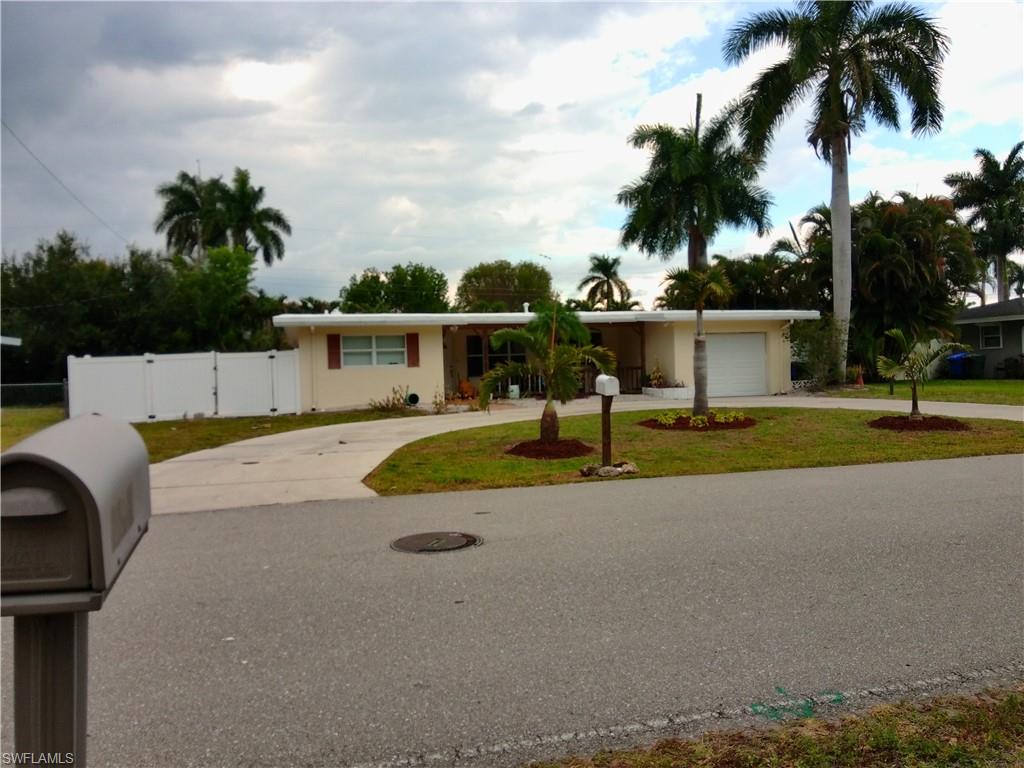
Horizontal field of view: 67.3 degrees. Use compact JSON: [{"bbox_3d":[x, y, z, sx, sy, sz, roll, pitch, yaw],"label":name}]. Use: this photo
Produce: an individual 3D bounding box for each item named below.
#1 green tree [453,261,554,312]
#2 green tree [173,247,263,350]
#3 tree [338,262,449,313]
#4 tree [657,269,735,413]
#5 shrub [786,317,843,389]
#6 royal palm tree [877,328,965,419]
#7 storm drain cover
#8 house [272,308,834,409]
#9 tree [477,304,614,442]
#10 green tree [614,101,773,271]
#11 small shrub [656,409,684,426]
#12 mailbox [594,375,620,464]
[{"bbox_3d":[-0.482,-3.968,48.906,6.244,7.738,6.244,-1,2,0],"label":"green tree"},{"bbox_3d":[-12.230,-2.477,31.933,3.661,6.431,3.661,-1,2,0],"label":"green tree"},{"bbox_3d":[-6.522,-3.195,41.938,5.900,6.900,5.500,-2,2,-15],"label":"tree"},{"bbox_3d":[3.909,-0.901,16.384,1.663,3.191,1.663,-1,2,0],"label":"tree"},{"bbox_3d":[10.856,-1.130,27.600,1.900,2.500,1.900,-2,2,-15],"label":"shrub"},{"bbox_3d":[8.286,-0.193,15.600,1.750,1.800,1.700,-2,2,-15],"label":"royal palm tree"},{"bbox_3d":[-0.623,1.306,6.270,0.717,0.030,0.717,-1,2,0],"label":"storm drain cover"},{"bbox_3d":[0.664,-0.972,29.259,17.765,2.884,10.500,-2,2,-13],"label":"house"},{"bbox_3d":[0.539,-0.200,12.000,2.122,2.261,2.122,-1,2,0],"label":"tree"},{"bbox_3d":[8.550,-6.621,35.838,7.000,13.600,7.000,-2,2,-15],"label":"green tree"},{"bbox_3d":[3.339,0.706,16.200,0.570,0.380,0.550,-2,2,-15],"label":"small shrub"},{"bbox_3d":[1.260,0.497,10.200,0.200,1.240,0.490,-2,2,-12],"label":"mailbox"}]

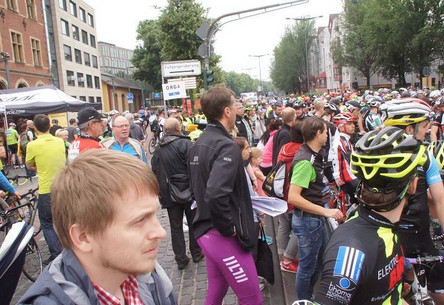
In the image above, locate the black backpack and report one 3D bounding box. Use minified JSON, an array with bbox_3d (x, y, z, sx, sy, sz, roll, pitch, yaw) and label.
[{"bbox_3d":[0.559,0.282,3.600,0.220,0.410,0.300,-8,9,-24],"label":"black backpack"}]

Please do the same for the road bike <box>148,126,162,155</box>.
[{"bbox_3d":[-2.658,-0.512,14.037,0.480,1.040,1.700,-2,9,15],"label":"road bike"}]

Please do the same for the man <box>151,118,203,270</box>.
[{"bbox_3d":[-0.464,0.472,3.848,0.580,1.710,0.400,0,9,24],"label":"man"}]

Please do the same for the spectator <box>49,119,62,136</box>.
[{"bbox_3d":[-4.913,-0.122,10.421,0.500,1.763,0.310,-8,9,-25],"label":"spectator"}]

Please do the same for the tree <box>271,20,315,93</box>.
[{"bbox_3d":[9.797,-11.342,45.822,6.500,11.958,6.500,-4,8,0],"label":"tree"}]

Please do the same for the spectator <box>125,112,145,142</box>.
[{"bbox_3d":[-1.799,0.056,7.126,0.520,1.760,0.360,-1,9,22],"label":"spectator"}]

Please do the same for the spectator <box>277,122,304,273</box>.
[{"bbox_3d":[0.762,0.514,3.710,0.400,1.660,0.480,-7,9,-17],"label":"spectator"}]

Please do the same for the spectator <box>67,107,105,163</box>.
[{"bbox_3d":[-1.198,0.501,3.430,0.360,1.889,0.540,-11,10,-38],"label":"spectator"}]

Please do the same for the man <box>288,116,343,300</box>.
[{"bbox_3d":[0.784,0.568,3.019,0.500,1.750,0.480,-5,8,-7],"label":"man"}]

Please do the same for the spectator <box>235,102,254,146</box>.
[{"bbox_3d":[0.379,0.022,6.226,0.330,1.827,0.520,-3,8,12],"label":"spectator"}]

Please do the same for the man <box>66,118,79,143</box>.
[{"bbox_3d":[-4.063,-0.069,9.626,0.520,1.760,0.350,-3,8,8],"label":"man"}]

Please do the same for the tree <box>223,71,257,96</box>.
[{"bbox_3d":[5.980,-20.289,110.809,10.000,11.300,11.000,-4,8,1],"label":"tree"}]

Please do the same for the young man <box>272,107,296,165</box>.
[{"bbox_3d":[0.877,0.268,4.626,0.520,1.760,0.350,4,12,45],"label":"young man"}]

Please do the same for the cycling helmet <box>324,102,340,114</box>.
[{"bbox_3d":[1.834,-0.712,5.700,0.280,0.170,0.210,12,4,-14],"label":"cycling helmet"}]

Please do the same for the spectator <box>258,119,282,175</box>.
[{"bbox_3d":[0.803,0.316,4.808,0.360,1.572,0.480,-11,10,-38],"label":"spectator"}]

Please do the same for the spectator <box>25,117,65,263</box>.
[{"bbox_3d":[-2.092,0.464,4.278,0.540,1.866,0.330,-10,10,-35],"label":"spectator"}]

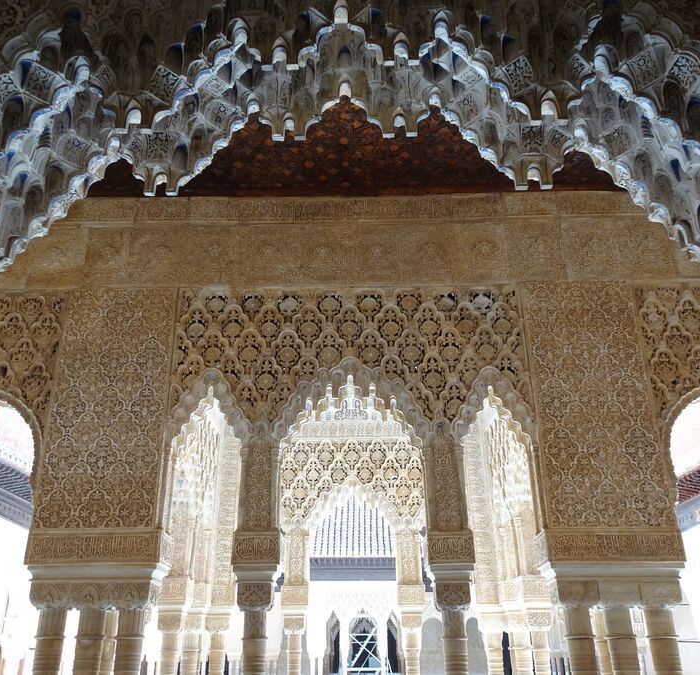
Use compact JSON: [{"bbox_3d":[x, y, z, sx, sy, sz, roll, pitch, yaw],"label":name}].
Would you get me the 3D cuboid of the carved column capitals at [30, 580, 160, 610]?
[{"bbox_3d":[-2.037,2.086,5.634,0.940,0.225,0.320,-1,-25,1],"label":"carved column capitals"}]

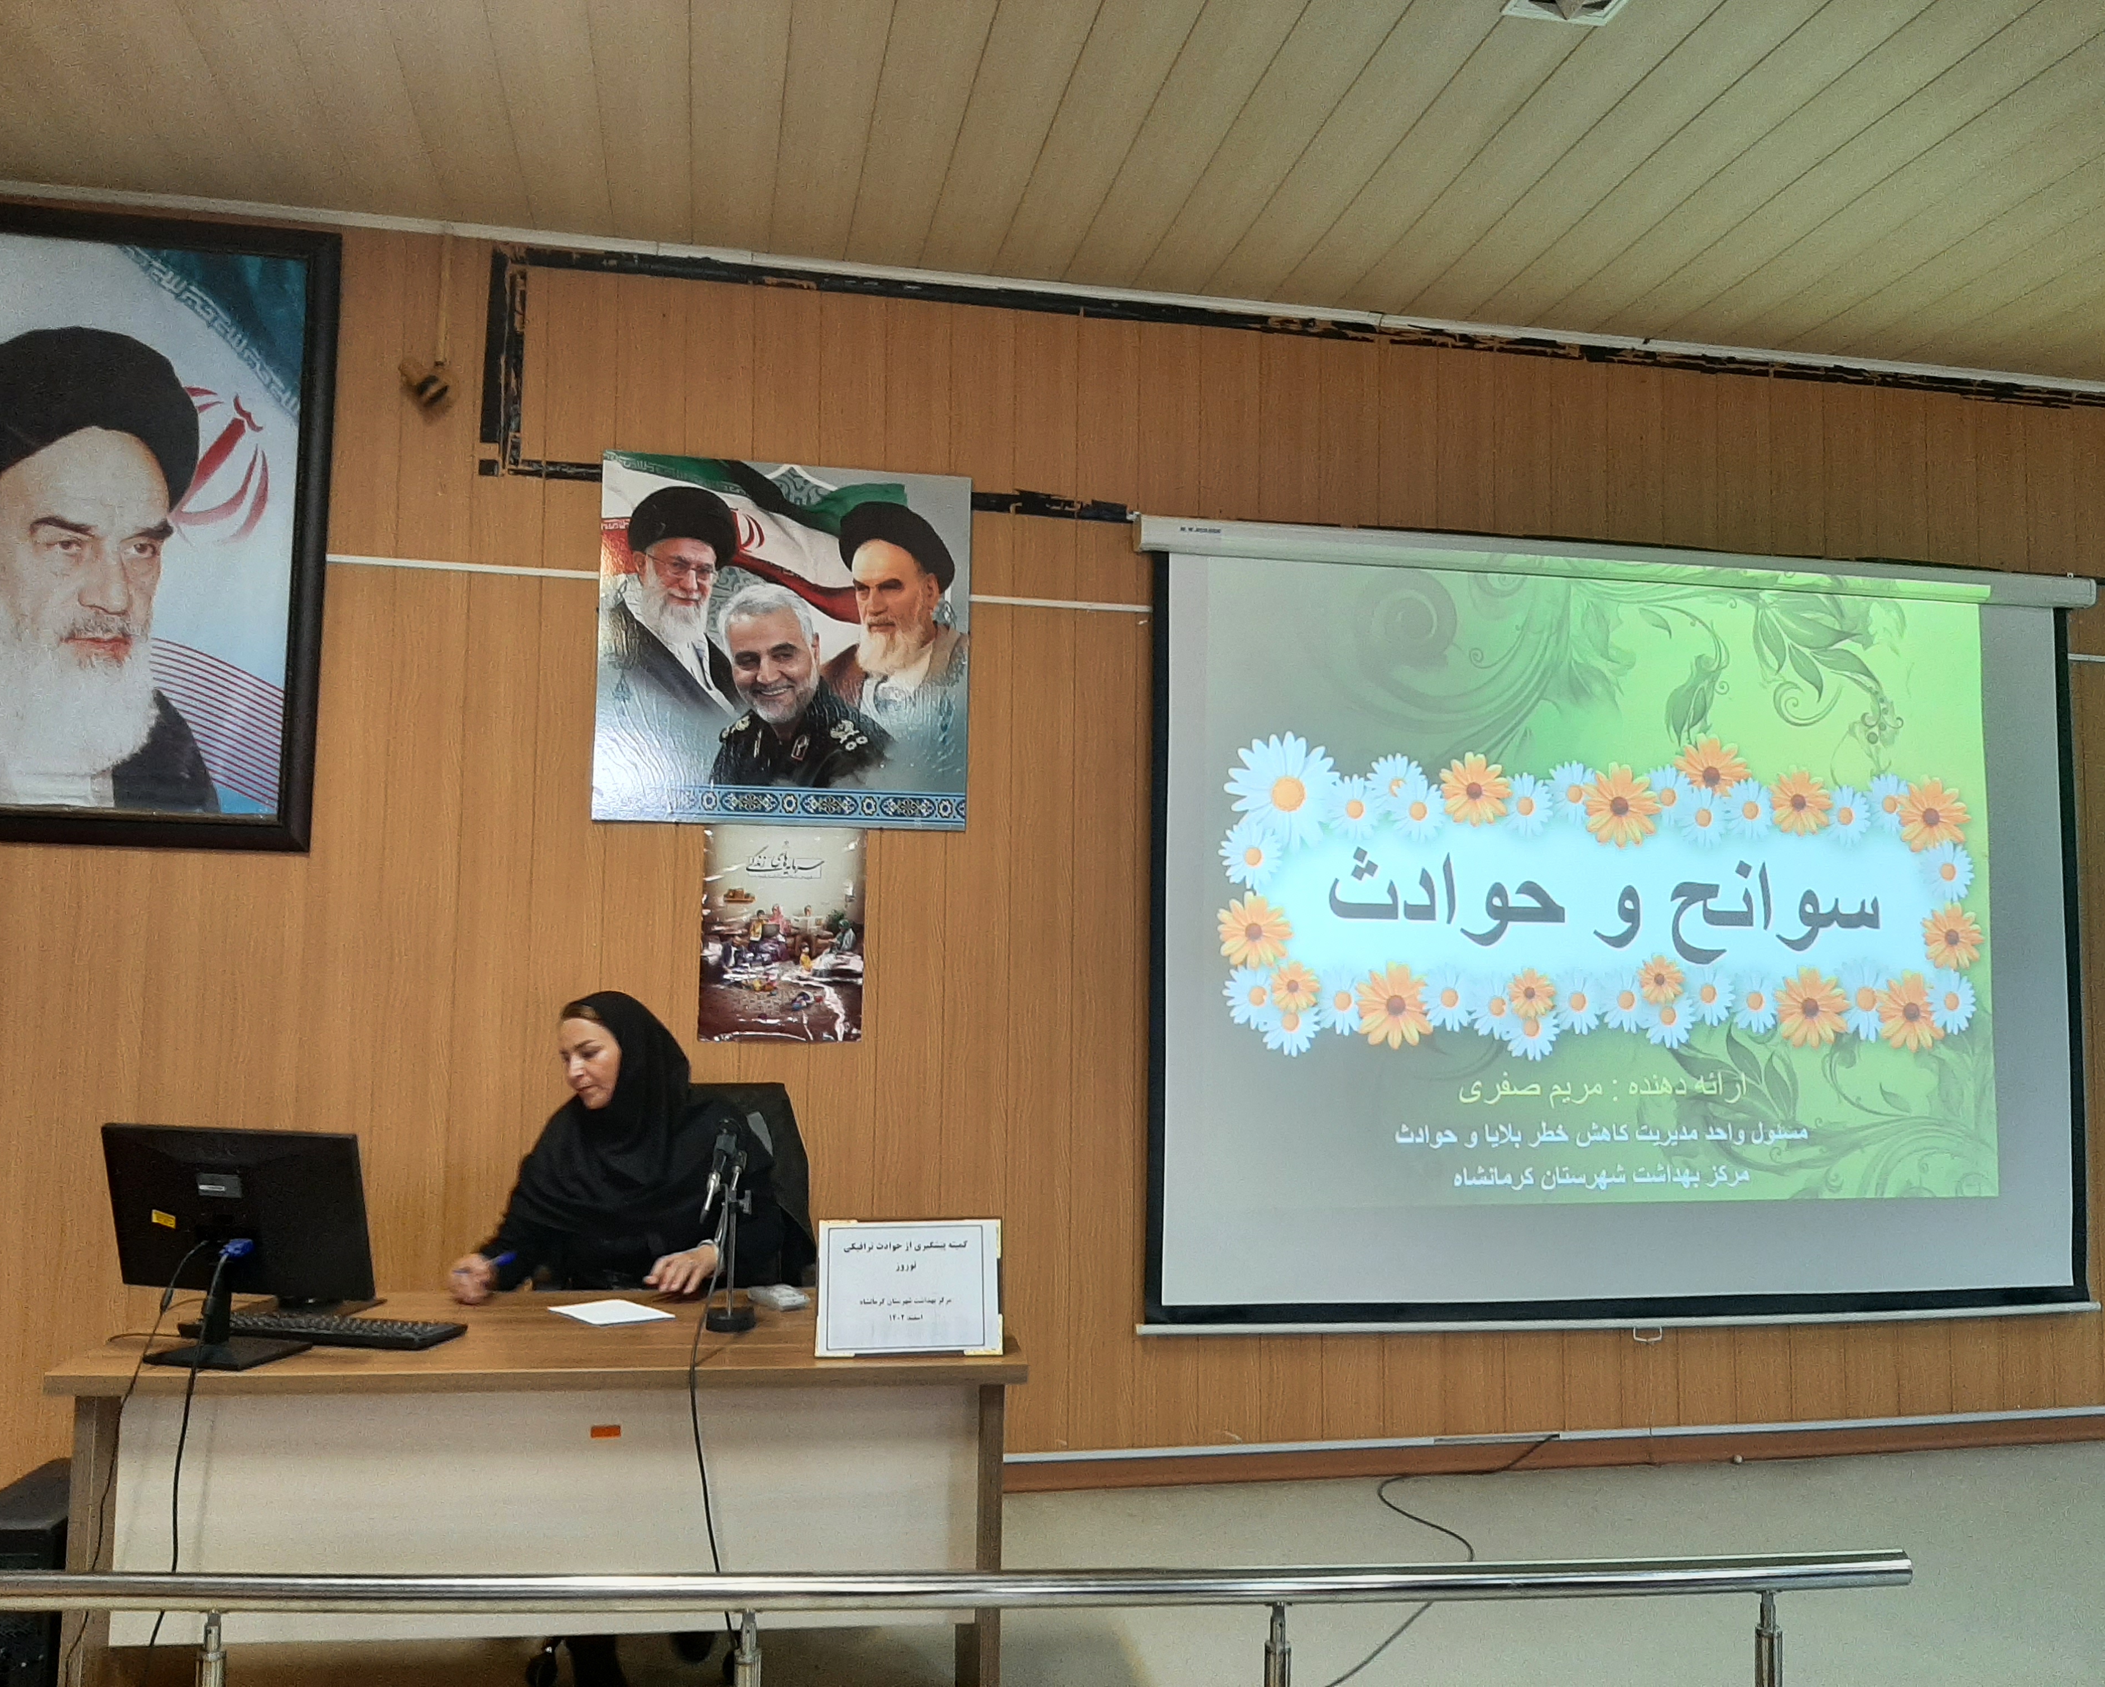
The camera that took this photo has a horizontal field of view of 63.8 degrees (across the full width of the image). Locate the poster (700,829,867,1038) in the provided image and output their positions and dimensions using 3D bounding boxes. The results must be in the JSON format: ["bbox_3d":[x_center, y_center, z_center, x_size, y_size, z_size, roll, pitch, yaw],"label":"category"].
[{"bbox_3d":[-0.713,0.231,4.489,0.427,0.585,0.008,2,-5,-11],"label":"poster"}]

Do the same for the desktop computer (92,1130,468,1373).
[{"bbox_3d":[-1.304,0.656,2.837,0.522,0.361,0.352,0,-5,12],"label":"desktop computer"}]

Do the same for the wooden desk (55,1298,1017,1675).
[{"bbox_3d":[-0.832,1.230,2.974,1.516,0.748,0.670,1,-4,-6],"label":"wooden desk"}]

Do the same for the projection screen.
[{"bbox_3d":[1.712,0.247,4.918,3.044,2.226,0.090,2,-5,-11],"label":"projection screen"}]

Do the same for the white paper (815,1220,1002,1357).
[{"bbox_3d":[-0.238,0.749,2.841,0.308,0.221,0.015,1,-20,-7],"label":"white paper"}]

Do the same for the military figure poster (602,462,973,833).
[{"bbox_3d":[-0.711,-0.533,4.540,0.983,0.980,0.020,2,-5,-11],"label":"military figure poster"}]

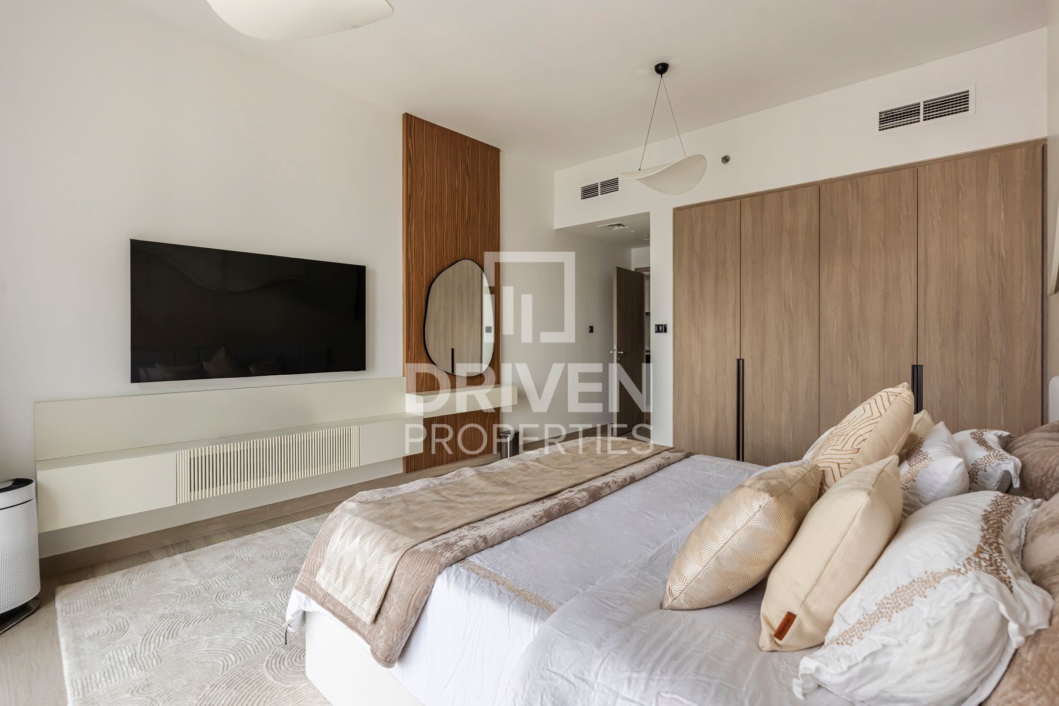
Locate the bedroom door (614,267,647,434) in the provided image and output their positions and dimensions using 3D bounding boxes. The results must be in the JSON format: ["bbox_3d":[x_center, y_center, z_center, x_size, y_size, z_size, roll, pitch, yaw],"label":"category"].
[{"bbox_3d":[1.349,-0.029,6.307,0.048,2.145,0.860,1,1,37],"label":"bedroom door"}]

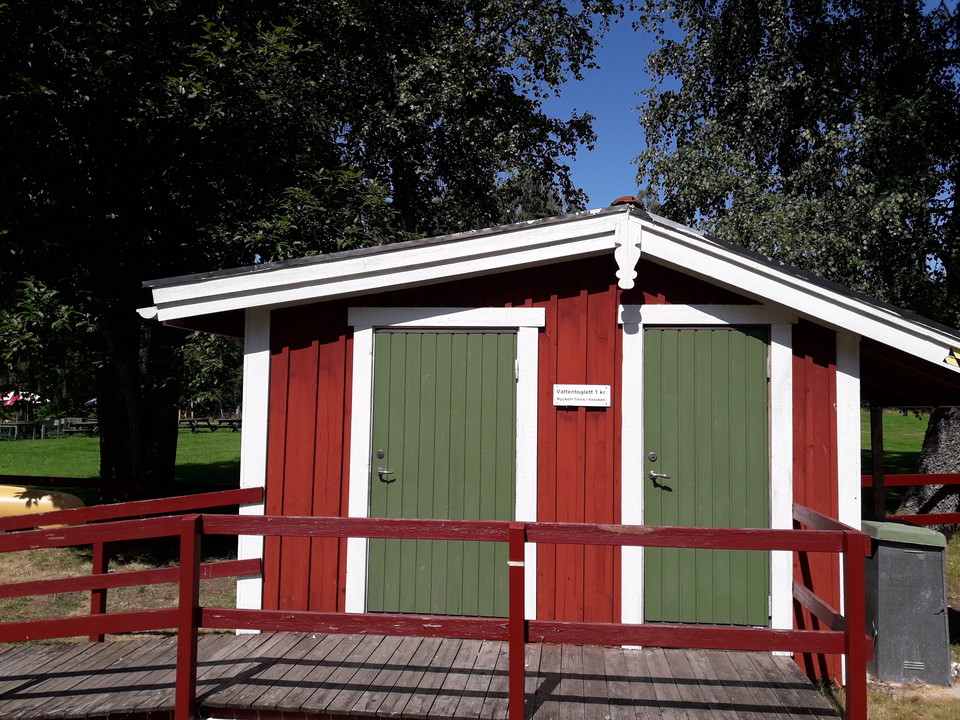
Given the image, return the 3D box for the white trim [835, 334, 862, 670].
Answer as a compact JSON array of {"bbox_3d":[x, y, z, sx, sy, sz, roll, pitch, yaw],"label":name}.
[{"bbox_3d":[2.486,0.983,5.209,0.157,2.339,0.035,1,-3,5],"label":"white trim"}]

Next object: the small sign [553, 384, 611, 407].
[{"bbox_3d":[0.709,0.248,5.382,0.391,0.146,0.012,1,-3,5],"label":"small sign"}]

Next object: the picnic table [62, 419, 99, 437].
[{"bbox_3d":[-20.528,3.580,40.000,1.900,0.740,1.500,2,-4,-27],"label":"picnic table"}]

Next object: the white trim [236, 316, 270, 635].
[{"bbox_3d":[-1.611,0.783,5.545,0.182,2.308,0.035,1,-3,5],"label":"white trim"}]

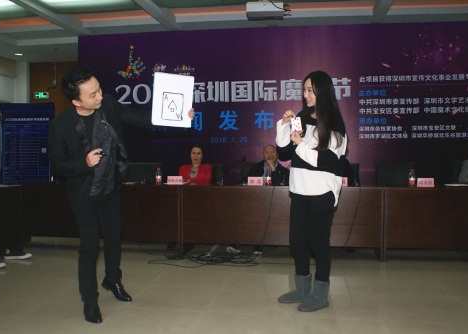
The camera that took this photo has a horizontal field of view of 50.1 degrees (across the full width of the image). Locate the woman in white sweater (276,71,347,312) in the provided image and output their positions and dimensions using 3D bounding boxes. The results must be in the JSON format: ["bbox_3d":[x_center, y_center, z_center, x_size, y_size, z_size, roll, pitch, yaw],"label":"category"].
[{"bbox_3d":[0.553,0.151,3.550,0.430,1.665,0.520,-1,1,-44],"label":"woman in white sweater"}]

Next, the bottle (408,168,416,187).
[{"bbox_3d":[1.861,0.113,5.220,0.062,0.192,0.062,0,1,0],"label":"bottle"}]

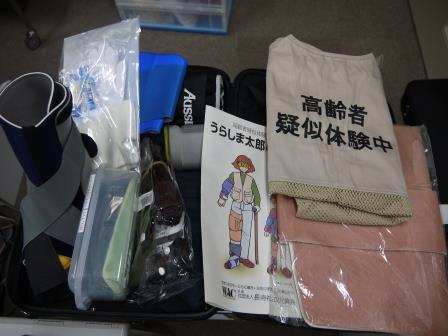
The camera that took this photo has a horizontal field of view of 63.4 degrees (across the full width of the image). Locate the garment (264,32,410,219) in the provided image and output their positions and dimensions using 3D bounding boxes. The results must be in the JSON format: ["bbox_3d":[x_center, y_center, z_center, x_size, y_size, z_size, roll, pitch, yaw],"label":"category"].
[{"bbox_3d":[0.222,-0.087,0.748,0.272,0.060,0.402,5,70,-2],"label":"garment"}]

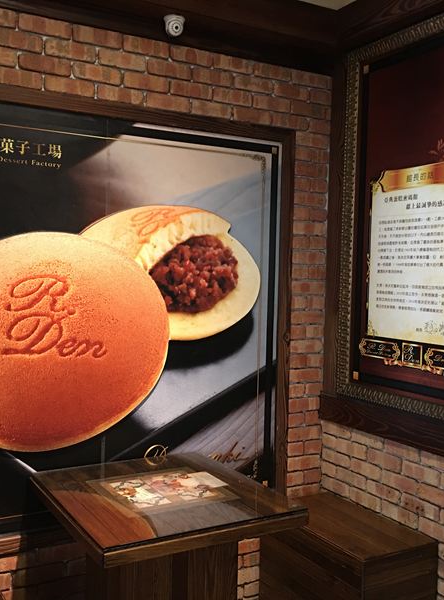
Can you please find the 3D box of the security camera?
[{"bbox_3d":[-0.189,-1.090,2.691,0.085,0.077,0.087,1,2,-19],"label":"security camera"}]

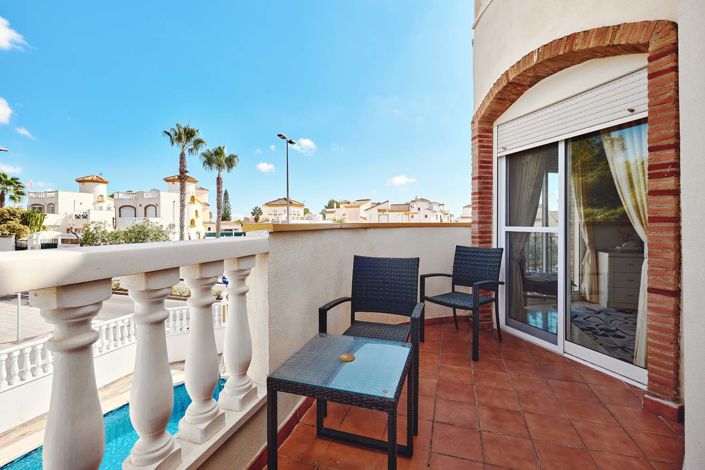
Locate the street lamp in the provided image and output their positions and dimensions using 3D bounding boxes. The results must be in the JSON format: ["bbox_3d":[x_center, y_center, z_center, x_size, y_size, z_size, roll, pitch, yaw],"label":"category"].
[{"bbox_3d":[-3.791,-1.286,16.983,0.400,8.762,1.900,0,1,19],"label":"street lamp"}]

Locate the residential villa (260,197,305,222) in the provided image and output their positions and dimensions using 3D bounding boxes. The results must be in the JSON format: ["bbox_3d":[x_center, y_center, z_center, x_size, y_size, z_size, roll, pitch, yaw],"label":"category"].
[{"bbox_3d":[-14.460,-3.613,61.953,7.400,8.566,7.400,0,1,20],"label":"residential villa"}]

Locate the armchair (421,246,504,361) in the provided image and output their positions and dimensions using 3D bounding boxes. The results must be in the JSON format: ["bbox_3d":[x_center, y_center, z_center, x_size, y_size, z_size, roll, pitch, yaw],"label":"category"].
[{"bbox_3d":[1.058,0.573,2.805,0.630,0.910,0.575,-1,1,-41],"label":"armchair"}]

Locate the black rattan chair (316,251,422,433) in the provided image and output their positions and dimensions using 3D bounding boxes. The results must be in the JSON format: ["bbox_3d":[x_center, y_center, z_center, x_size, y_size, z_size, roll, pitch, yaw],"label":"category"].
[{"bbox_3d":[0.172,0.587,1.892,0.575,0.910,0.630,0,1,18],"label":"black rattan chair"}]

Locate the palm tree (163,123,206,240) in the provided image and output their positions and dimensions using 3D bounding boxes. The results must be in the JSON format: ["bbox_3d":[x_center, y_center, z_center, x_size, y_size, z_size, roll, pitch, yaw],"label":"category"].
[{"bbox_3d":[-10.040,-1.805,17.475,2.350,9.785,2.350,0,1,-30],"label":"palm tree"}]

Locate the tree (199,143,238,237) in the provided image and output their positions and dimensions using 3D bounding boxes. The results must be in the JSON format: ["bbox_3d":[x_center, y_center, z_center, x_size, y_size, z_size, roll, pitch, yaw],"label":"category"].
[{"bbox_3d":[-9.057,-1.485,19.980,2.400,9.070,2.400,0,1,-24],"label":"tree"}]

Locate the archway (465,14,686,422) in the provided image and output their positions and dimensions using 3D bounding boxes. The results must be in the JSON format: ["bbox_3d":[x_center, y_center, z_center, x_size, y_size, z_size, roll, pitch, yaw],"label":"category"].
[{"bbox_3d":[1.669,-0.267,2.446,0.250,2.600,1.618,0,1,-20],"label":"archway"}]

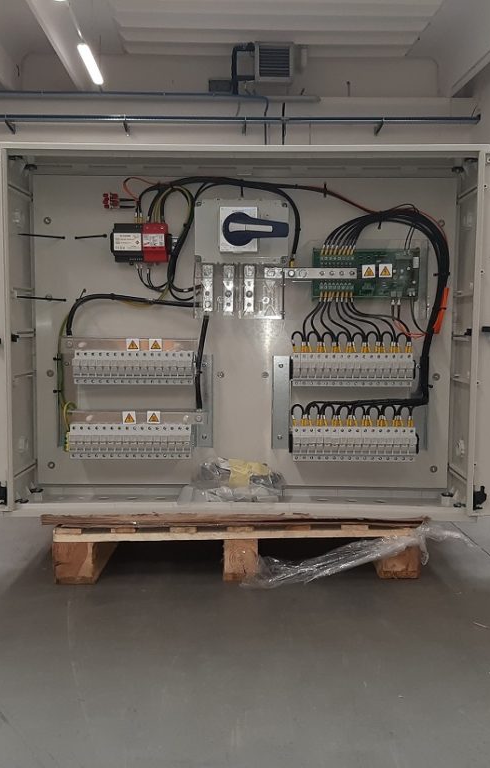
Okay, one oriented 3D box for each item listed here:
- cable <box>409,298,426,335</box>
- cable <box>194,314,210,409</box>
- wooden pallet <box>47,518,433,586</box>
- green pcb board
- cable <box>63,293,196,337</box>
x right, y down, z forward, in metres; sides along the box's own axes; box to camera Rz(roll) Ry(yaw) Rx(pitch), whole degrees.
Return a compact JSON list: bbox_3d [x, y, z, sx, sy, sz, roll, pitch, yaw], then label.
[{"bbox_3d":[0.406,-0.161,1.880,0.036,0.088,0.030,0,5,0],"label":"cable"},{"bbox_3d":[-0.103,-0.053,1.900,0.037,0.222,0.040,0,5,0],"label":"cable"},{"bbox_3d":[-0.039,0.331,2.276,0.800,0.125,1.100,0,4,-2],"label":"wooden pallet"},{"bbox_3d":[0.284,-0.255,1.870,0.250,0.122,0.030,0,5,0],"label":"green pcb board"},{"bbox_3d":[-0.275,-0.165,1.900,0.311,0.103,0.045,0,5,0],"label":"cable"}]

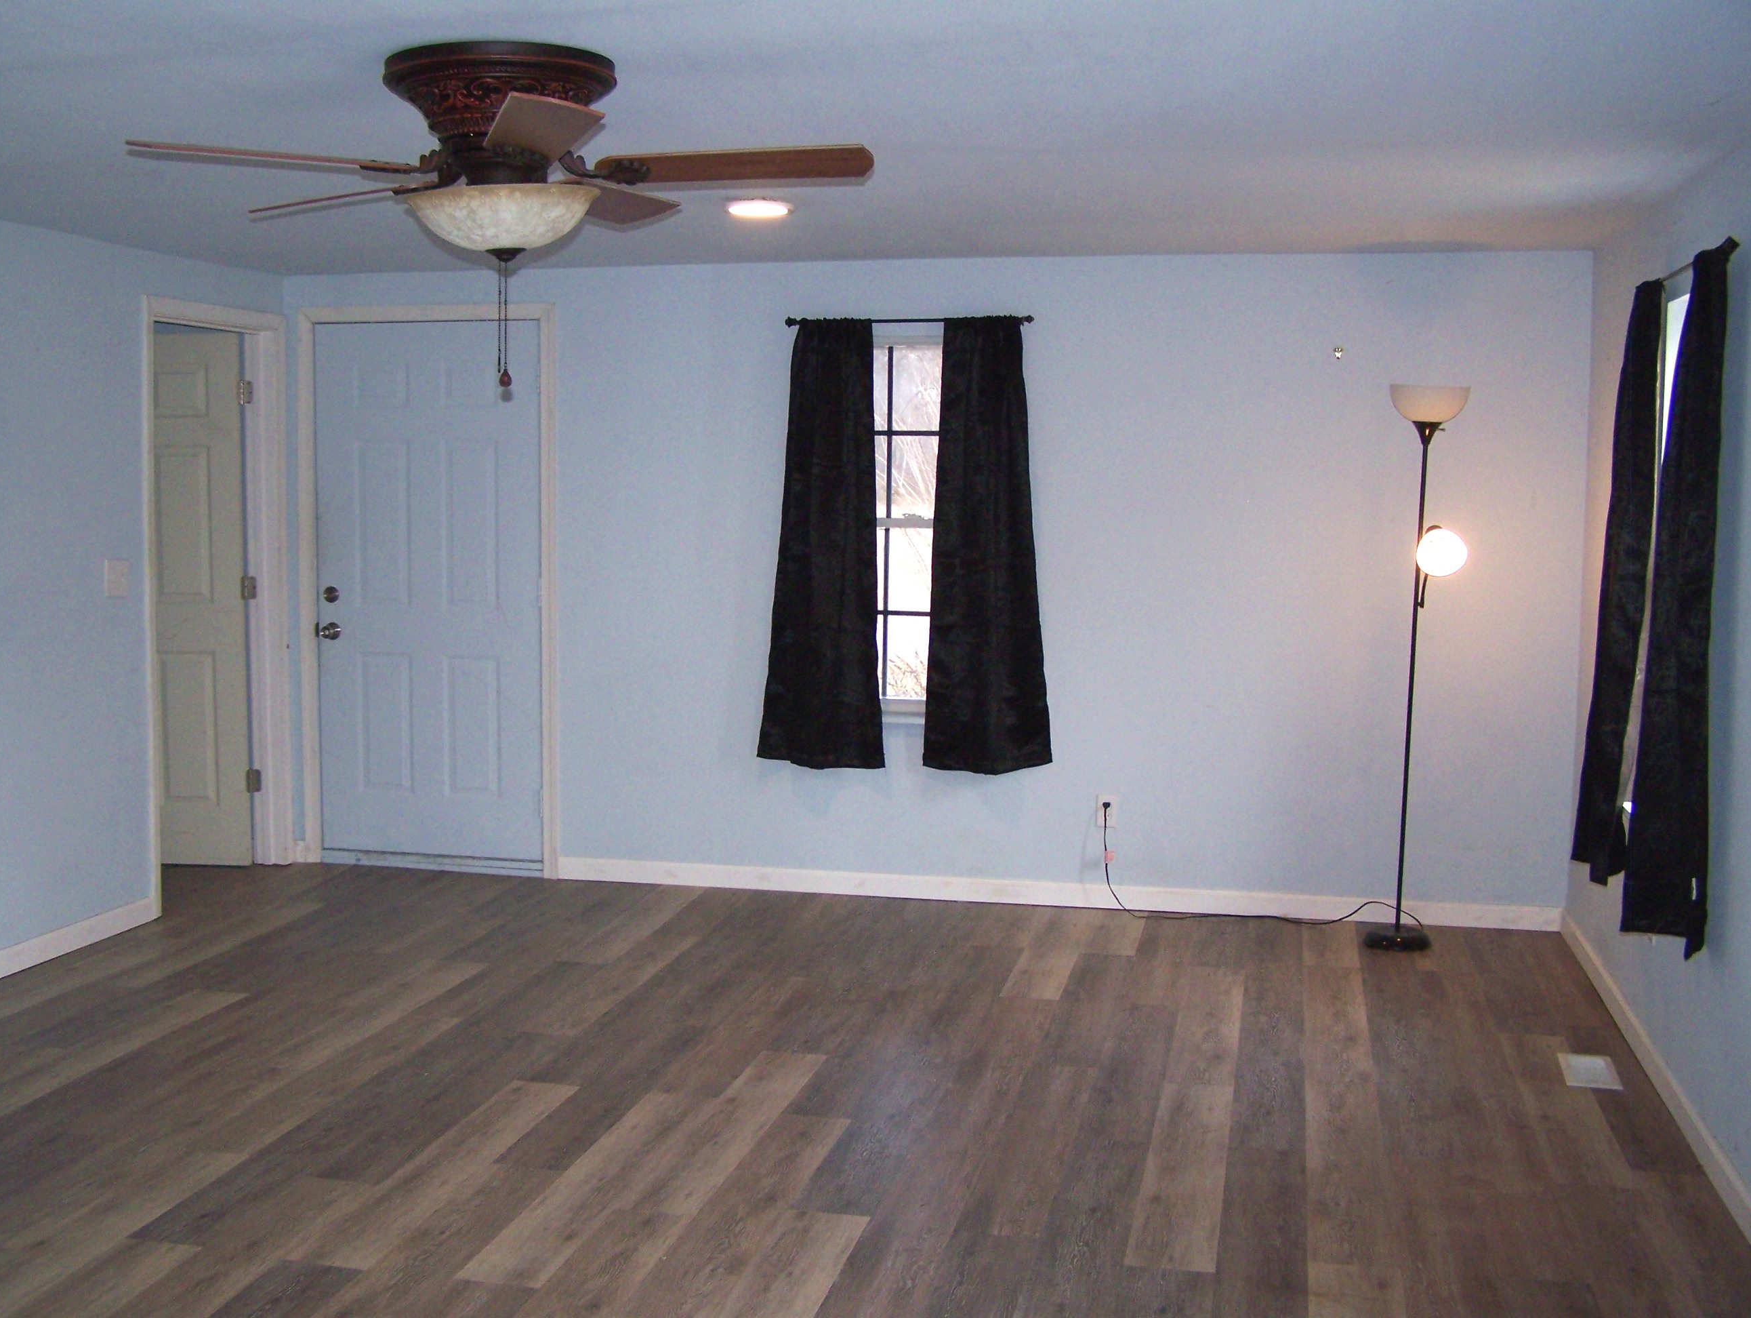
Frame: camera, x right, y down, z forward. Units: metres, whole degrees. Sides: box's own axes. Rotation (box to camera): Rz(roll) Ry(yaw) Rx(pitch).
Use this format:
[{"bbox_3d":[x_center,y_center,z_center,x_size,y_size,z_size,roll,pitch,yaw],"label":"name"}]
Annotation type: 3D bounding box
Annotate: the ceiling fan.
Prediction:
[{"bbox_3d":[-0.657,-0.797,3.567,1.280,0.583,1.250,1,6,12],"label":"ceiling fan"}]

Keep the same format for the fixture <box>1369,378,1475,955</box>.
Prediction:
[{"bbox_3d":[1.771,0.034,6.300,0.272,1.836,0.260,1,6,12],"label":"fixture"}]

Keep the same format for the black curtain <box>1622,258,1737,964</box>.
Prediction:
[{"bbox_3d":[1.803,-0.109,4.296,0.135,1.585,0.560,1,6,12],"label":"black curtain"}]

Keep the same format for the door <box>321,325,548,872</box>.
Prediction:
[{"bbox_3d":[-1.694,-0.257,7.355,0.913,2.033,0.050,1,6,12],"label":"door"}]

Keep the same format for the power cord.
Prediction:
[{"bbox_3d":[1.313,0.725,6.660,1.110,0.386,0.220,1,6,12],"label":"power cord"}]

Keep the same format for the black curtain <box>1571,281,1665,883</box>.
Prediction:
[{"bbox_3d":[1.976,-0.188,5.094,0.135,1.590,0.580,1,6,12],"label":"black curtain"}]

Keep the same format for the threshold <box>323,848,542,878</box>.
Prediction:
[{"bbox_3d":[-1.697,0.792,7.481,0.905,0.068,0.120,1,6,12],"label":"threshold"}]

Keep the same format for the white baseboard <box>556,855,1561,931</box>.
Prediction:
[{"bbox_3d":[0.562,0.845,6.955,3.639,0.083,0.016,1,6,12],"label":"white baseboard"}]

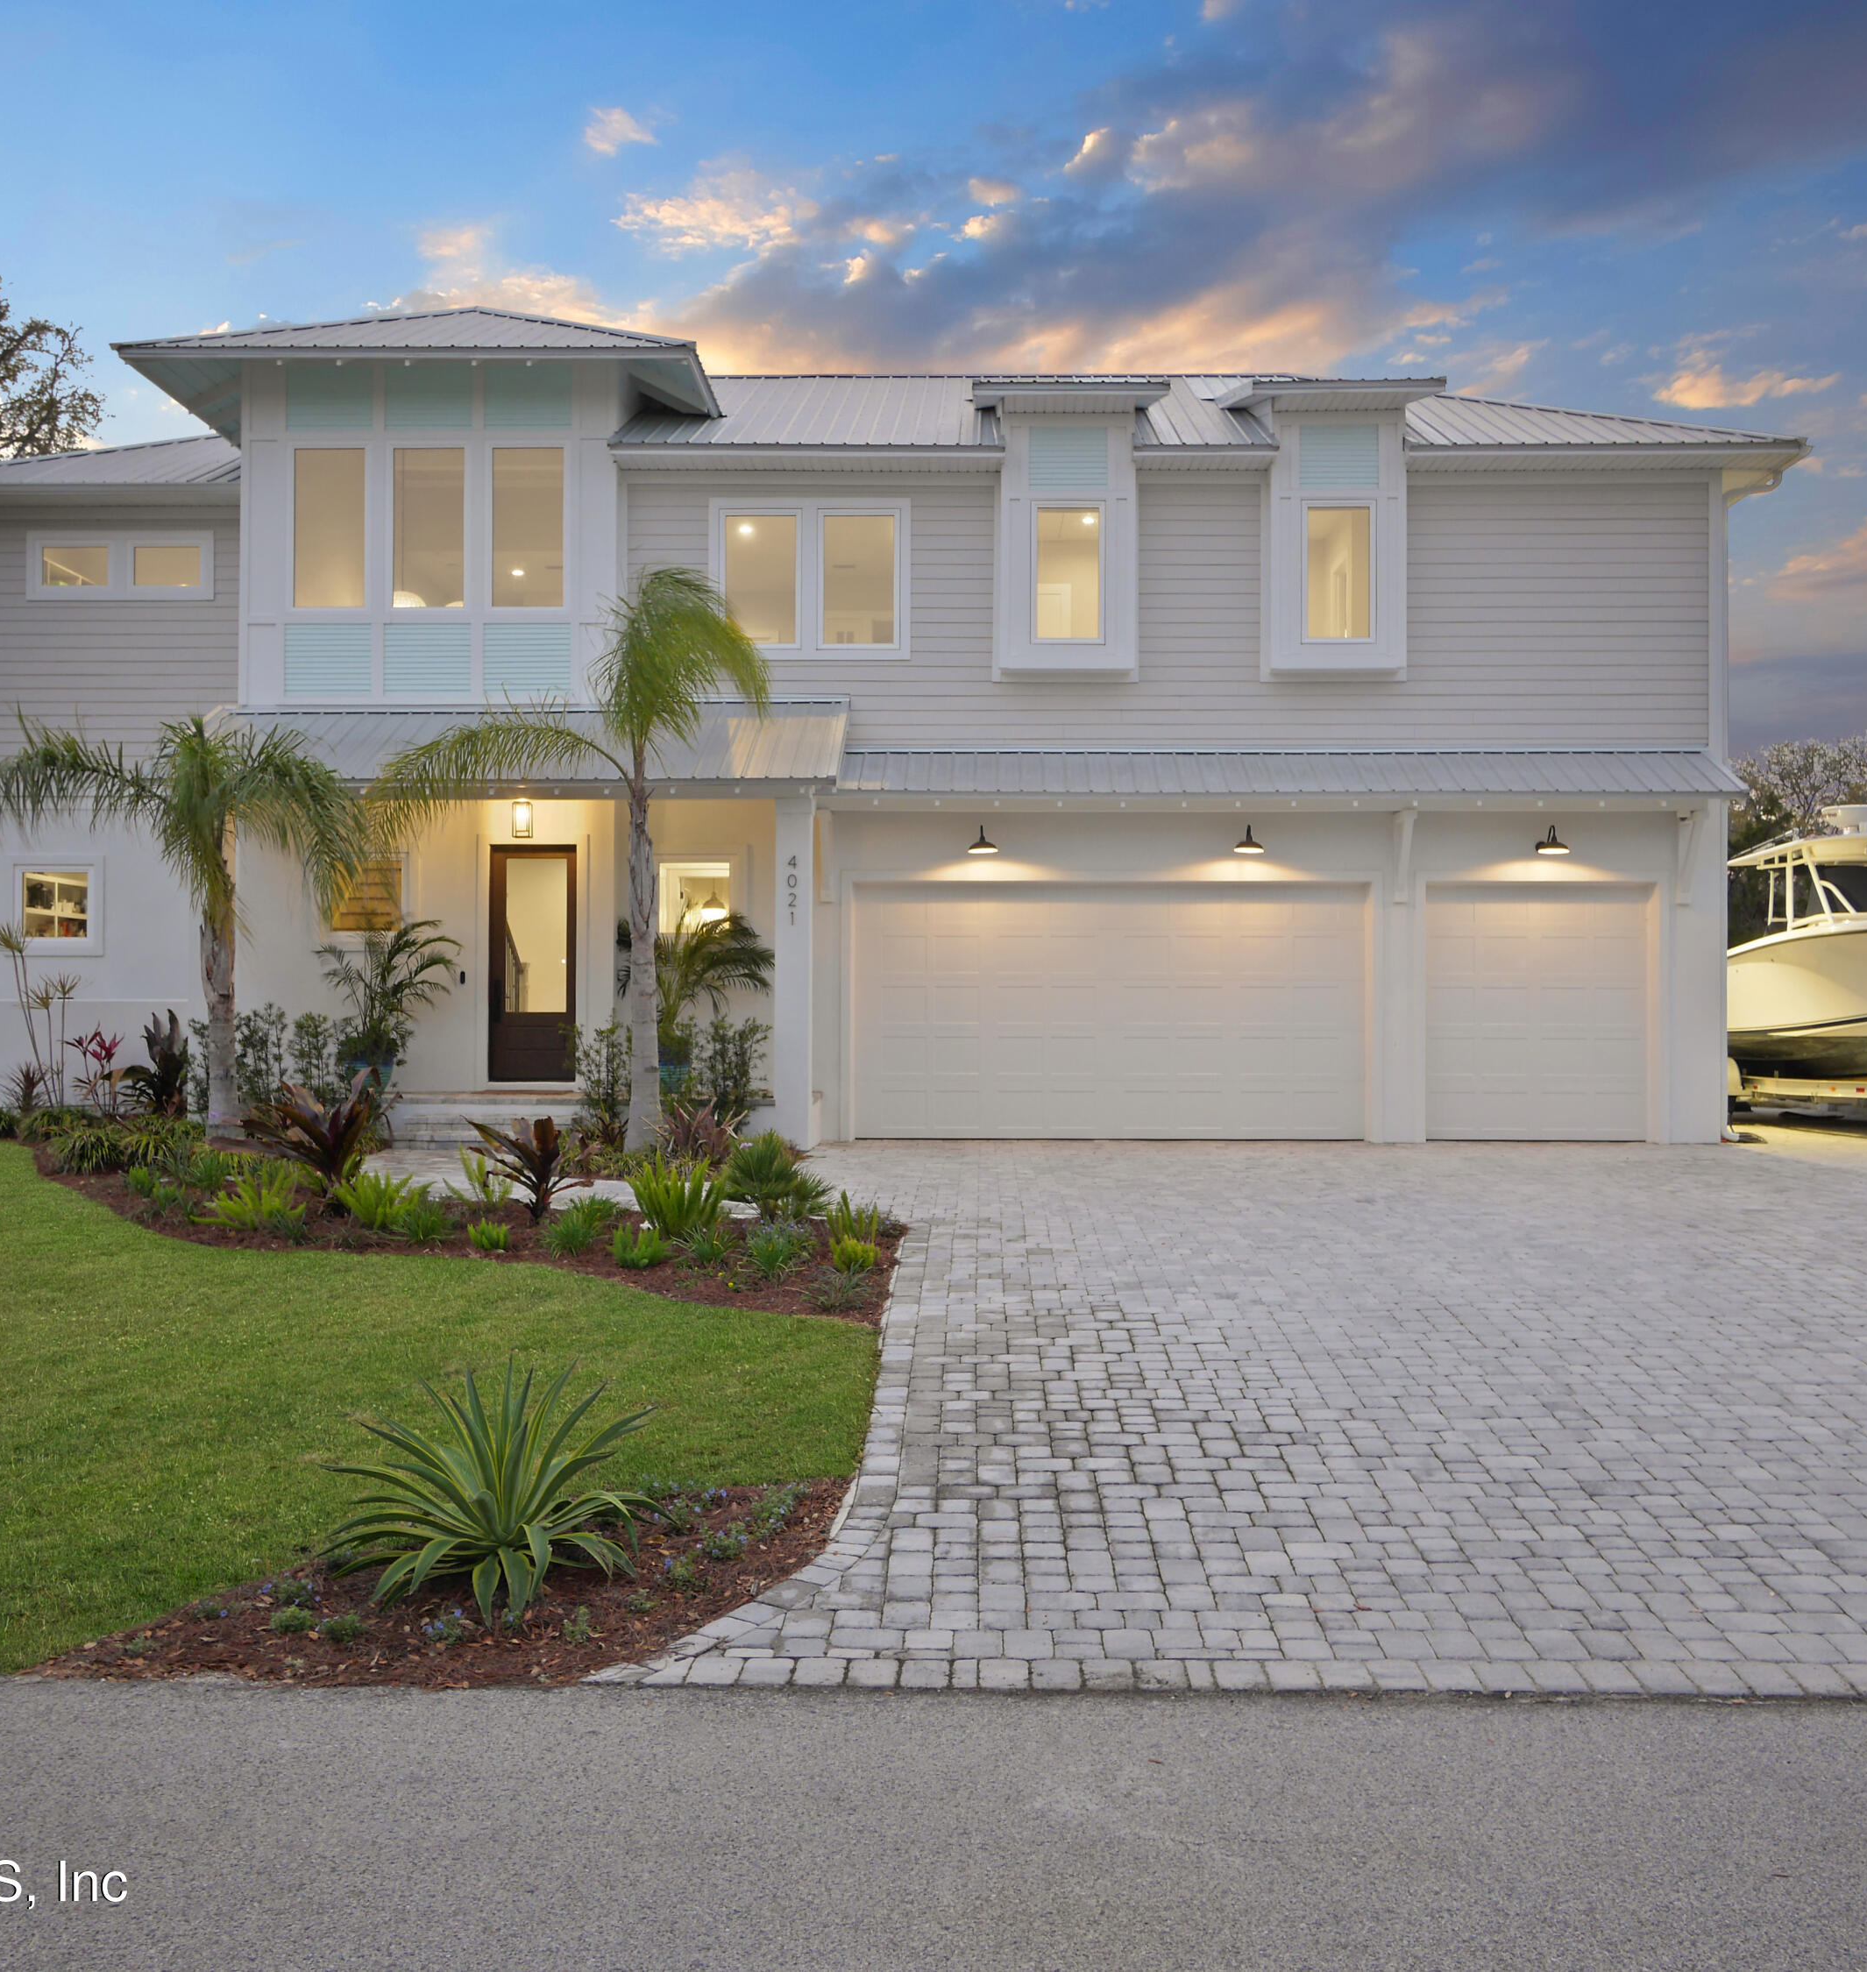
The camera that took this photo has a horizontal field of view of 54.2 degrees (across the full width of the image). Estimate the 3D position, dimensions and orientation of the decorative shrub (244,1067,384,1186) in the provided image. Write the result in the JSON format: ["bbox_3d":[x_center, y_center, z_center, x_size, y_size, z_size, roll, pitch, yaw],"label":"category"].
[{"bbox_3d":[-4.800,1.100,14.100,1.100,0.940,1.000,0,0,0],"label":"decorative shrub"}]

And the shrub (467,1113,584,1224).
[{"bbox_3d":[-2.720,1.220,12.250,0.820,0.730,0.780,0,0,0],"label":"shrub"}]

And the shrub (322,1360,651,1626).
[{"bbox_3d":[-1.467,1.590,6.020,1.090,0.720,1.050,0,0,0],"label":"shrub"}]

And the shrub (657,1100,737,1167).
[{"bbox_3d":[-2.020,1.270,15.700,0.740,0.600,0.700,0,0,0],"label":"shrub"}]

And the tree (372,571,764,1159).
[{"bbox_3d":[-3.200,-1.060,15.850,3.500,5.200,2.900,0,0,0],"label":"tree"}]

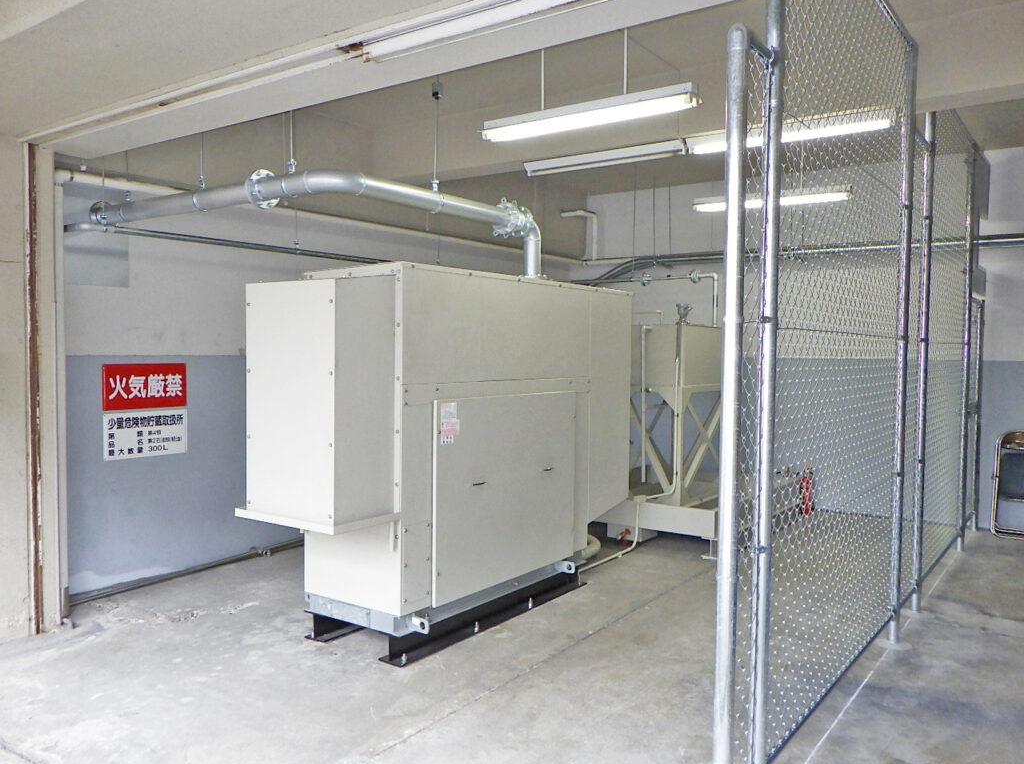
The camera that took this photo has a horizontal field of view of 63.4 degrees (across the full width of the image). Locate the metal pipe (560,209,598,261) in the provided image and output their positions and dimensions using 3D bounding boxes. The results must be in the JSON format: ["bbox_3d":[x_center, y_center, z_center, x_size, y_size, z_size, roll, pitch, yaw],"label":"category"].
[{"bbox_3d":[0.788,-1.738,9.836,0.294,0.557,0.354,2,3,35],"label":"metal pipe"}]

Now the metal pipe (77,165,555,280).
[{"bbox_3d":[-1.203,-0.908,5.392,2.268,0.506,1.985,2,3,35],"label":"metal pipe"}]

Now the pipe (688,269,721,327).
[{"bbox_3d":[1.714,-0.750,7.356,0.280,0.500,0.090,2,3,36],"label":"pipe"}]

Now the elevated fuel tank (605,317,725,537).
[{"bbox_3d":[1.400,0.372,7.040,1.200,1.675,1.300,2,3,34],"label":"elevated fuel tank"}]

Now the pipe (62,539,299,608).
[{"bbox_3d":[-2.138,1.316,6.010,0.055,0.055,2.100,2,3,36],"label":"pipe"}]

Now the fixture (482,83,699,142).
[{"bbox_3d":[0.369,-1.382,4.311,1.250,0.115,0.200,2,3,36],"label":"fixture"}]

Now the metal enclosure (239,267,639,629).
[{"bbox_3d":[-0.248,0.315,5.181,0.765,1.879,2.891,2,3,35],"label":"metal enclosure"}]

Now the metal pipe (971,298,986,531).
[{"bbox_3d":[4.258,0.315,7.558,0.057,2.091,0.057,2,3,35],"label":"metal pipe"}]

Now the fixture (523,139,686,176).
[{"bbox_3d":[0.639,-1.555,5.815,1.250,0.090,0.160,2,3,35],"label":"fixture"}]

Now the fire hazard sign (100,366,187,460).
[{"bbox_3d":[-2.462,0.192,5.602,0.018,0.625,0.600,2,3,36],"label":"fire hazard sign"}]

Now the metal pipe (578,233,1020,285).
[{"bbox_3d":[2.638,-1.197,8.281,4.354,0.263,0.162,2,3,35],"label":"metal pipe"}]

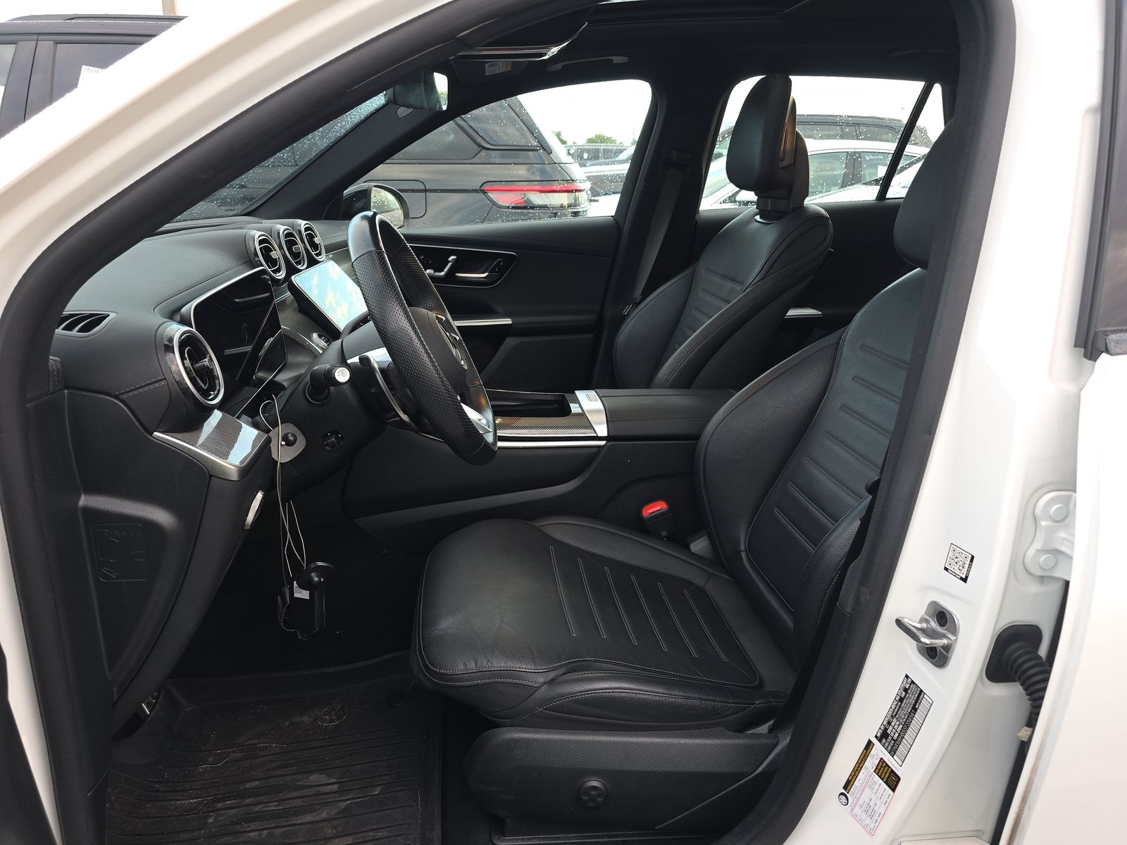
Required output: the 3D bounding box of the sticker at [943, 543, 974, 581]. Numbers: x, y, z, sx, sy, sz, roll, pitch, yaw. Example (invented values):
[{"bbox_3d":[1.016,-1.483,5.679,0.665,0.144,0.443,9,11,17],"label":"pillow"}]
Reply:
[{"bbox_3d":[0.362,0.129,0.685,0.002,0.027,0.027,4,16,-17],"label":"sticker"}]

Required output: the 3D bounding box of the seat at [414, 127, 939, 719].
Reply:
[{"bbox_3d":[0.228,-0.037,1.094,0.915,0.870,0.545,-3,19,-8],"label":"seat"}]

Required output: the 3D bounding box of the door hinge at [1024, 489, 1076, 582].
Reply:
[{"bbox_3d":[0.448,0.103,0.675,0.060,0.078,0.045,8,16,10],"label":"door hinge"}]

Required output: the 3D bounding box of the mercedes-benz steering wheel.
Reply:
[{"bbox_3d":[-0.198,-0.099,1.009,0.090,0.360,0.370,-26,20,3],"label":"mercedes-benz steering wheel"}]

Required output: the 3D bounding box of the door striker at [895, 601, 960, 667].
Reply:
[{"bbox_3d":[0.342,0.198,0.708,0.038,0.062,0.042,11,15,-15],"label":"door striker"}]

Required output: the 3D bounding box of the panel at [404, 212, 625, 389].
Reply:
[{"bbox_3d":[-0.264,-0.281,2.066,0.850,0.590,0.120,-3,19,-8],"label":"panel"}]

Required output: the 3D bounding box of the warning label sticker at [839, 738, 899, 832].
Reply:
[{"bbox_3d":[0.316,0.376,0.772,0.002,0.071,0.050,17,11,-19],"label":"warning label sticker"}]

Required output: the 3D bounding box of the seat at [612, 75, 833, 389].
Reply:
[{"bbox_3d":[0.108,-0.319,1.766,0.890,0.920,0.540,-3,19,-8],"label":"seat"}]

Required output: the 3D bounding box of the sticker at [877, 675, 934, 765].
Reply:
[{"bbox_3d":[0.338,0.295,0.742,0.002,0.075,0.047,18,11,-14],"label":"sticker"}]

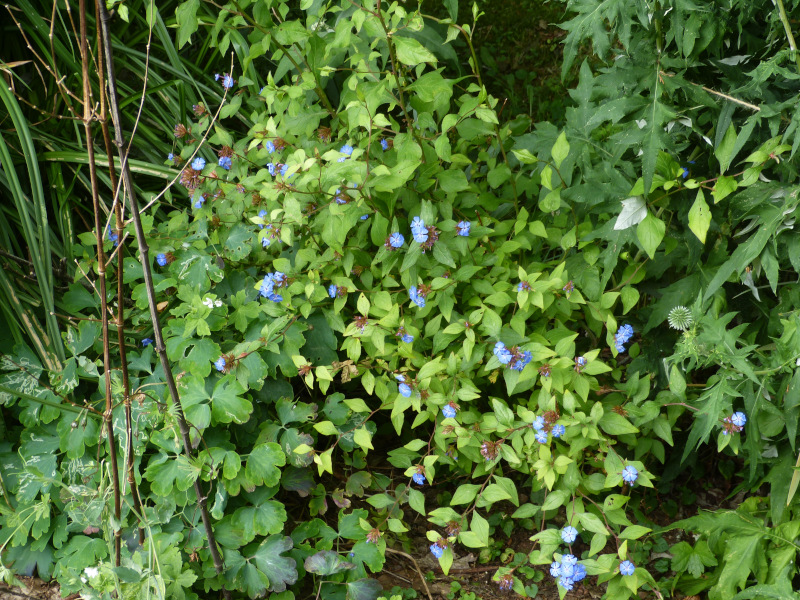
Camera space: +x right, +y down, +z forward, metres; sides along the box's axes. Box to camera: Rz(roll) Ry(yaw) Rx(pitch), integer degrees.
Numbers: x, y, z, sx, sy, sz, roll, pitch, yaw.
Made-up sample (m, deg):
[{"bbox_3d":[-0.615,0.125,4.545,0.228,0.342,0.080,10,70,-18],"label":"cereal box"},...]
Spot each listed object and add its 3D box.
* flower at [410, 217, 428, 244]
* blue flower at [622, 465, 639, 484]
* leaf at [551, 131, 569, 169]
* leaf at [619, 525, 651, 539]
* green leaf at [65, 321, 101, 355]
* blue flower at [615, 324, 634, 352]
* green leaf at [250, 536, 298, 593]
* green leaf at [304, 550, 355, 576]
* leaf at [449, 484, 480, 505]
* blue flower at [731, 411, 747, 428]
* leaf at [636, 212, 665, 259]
[{"bbox_3d":[0.028,-0.100,2.400,0.026,0.032,0.019,6,26,14],"label":"flower"},{"bbox_3d":[0.307,0.233,2.250,0.021,0.022,0.015,0,25,0],"label":"blue flower"},{"bbox_3d":[0.236,-0.223,2.500,0.026,0.051,0.020,0,25,0],"label":"leaf"},{"bbox_3d":[0.313,0.309,2.250,0.042,0.009,0.023,0,25,0],"label":"leaf"},{"bbox_3d":[-0.442,0.054,2.350,0.049,0.042,0.028,0,25,0],"label":"green leaf"},{"bbox_3d":[0.309,0.053,2.320,0.027,0.034,0.021,-11,27,-23],"label":"blue flower"},{"bbox_3d":[-0.153,0.325,2.070,0.055,0.014,0.062,31,58,13],"label":"green leaf"},{"bbox_3d":[-0.089,0.331,2.120,0.050,0.014,0.050,16,34,25],"label":"green leaf"},{"bbox_3d":[0.084,0.248,2.150,0.038,0.019,0.020,0,25,0],"label":"leaf"},{"bbox_3d":[0.468,0.165,2.330,0.021,0.021,0.015,-4,25,-9],"label":"blue flower"},{"bbox_3d":[0.349,-0.090,2.350,0.039,0.059,0.024,0,25,0],"label":"leaf"}]

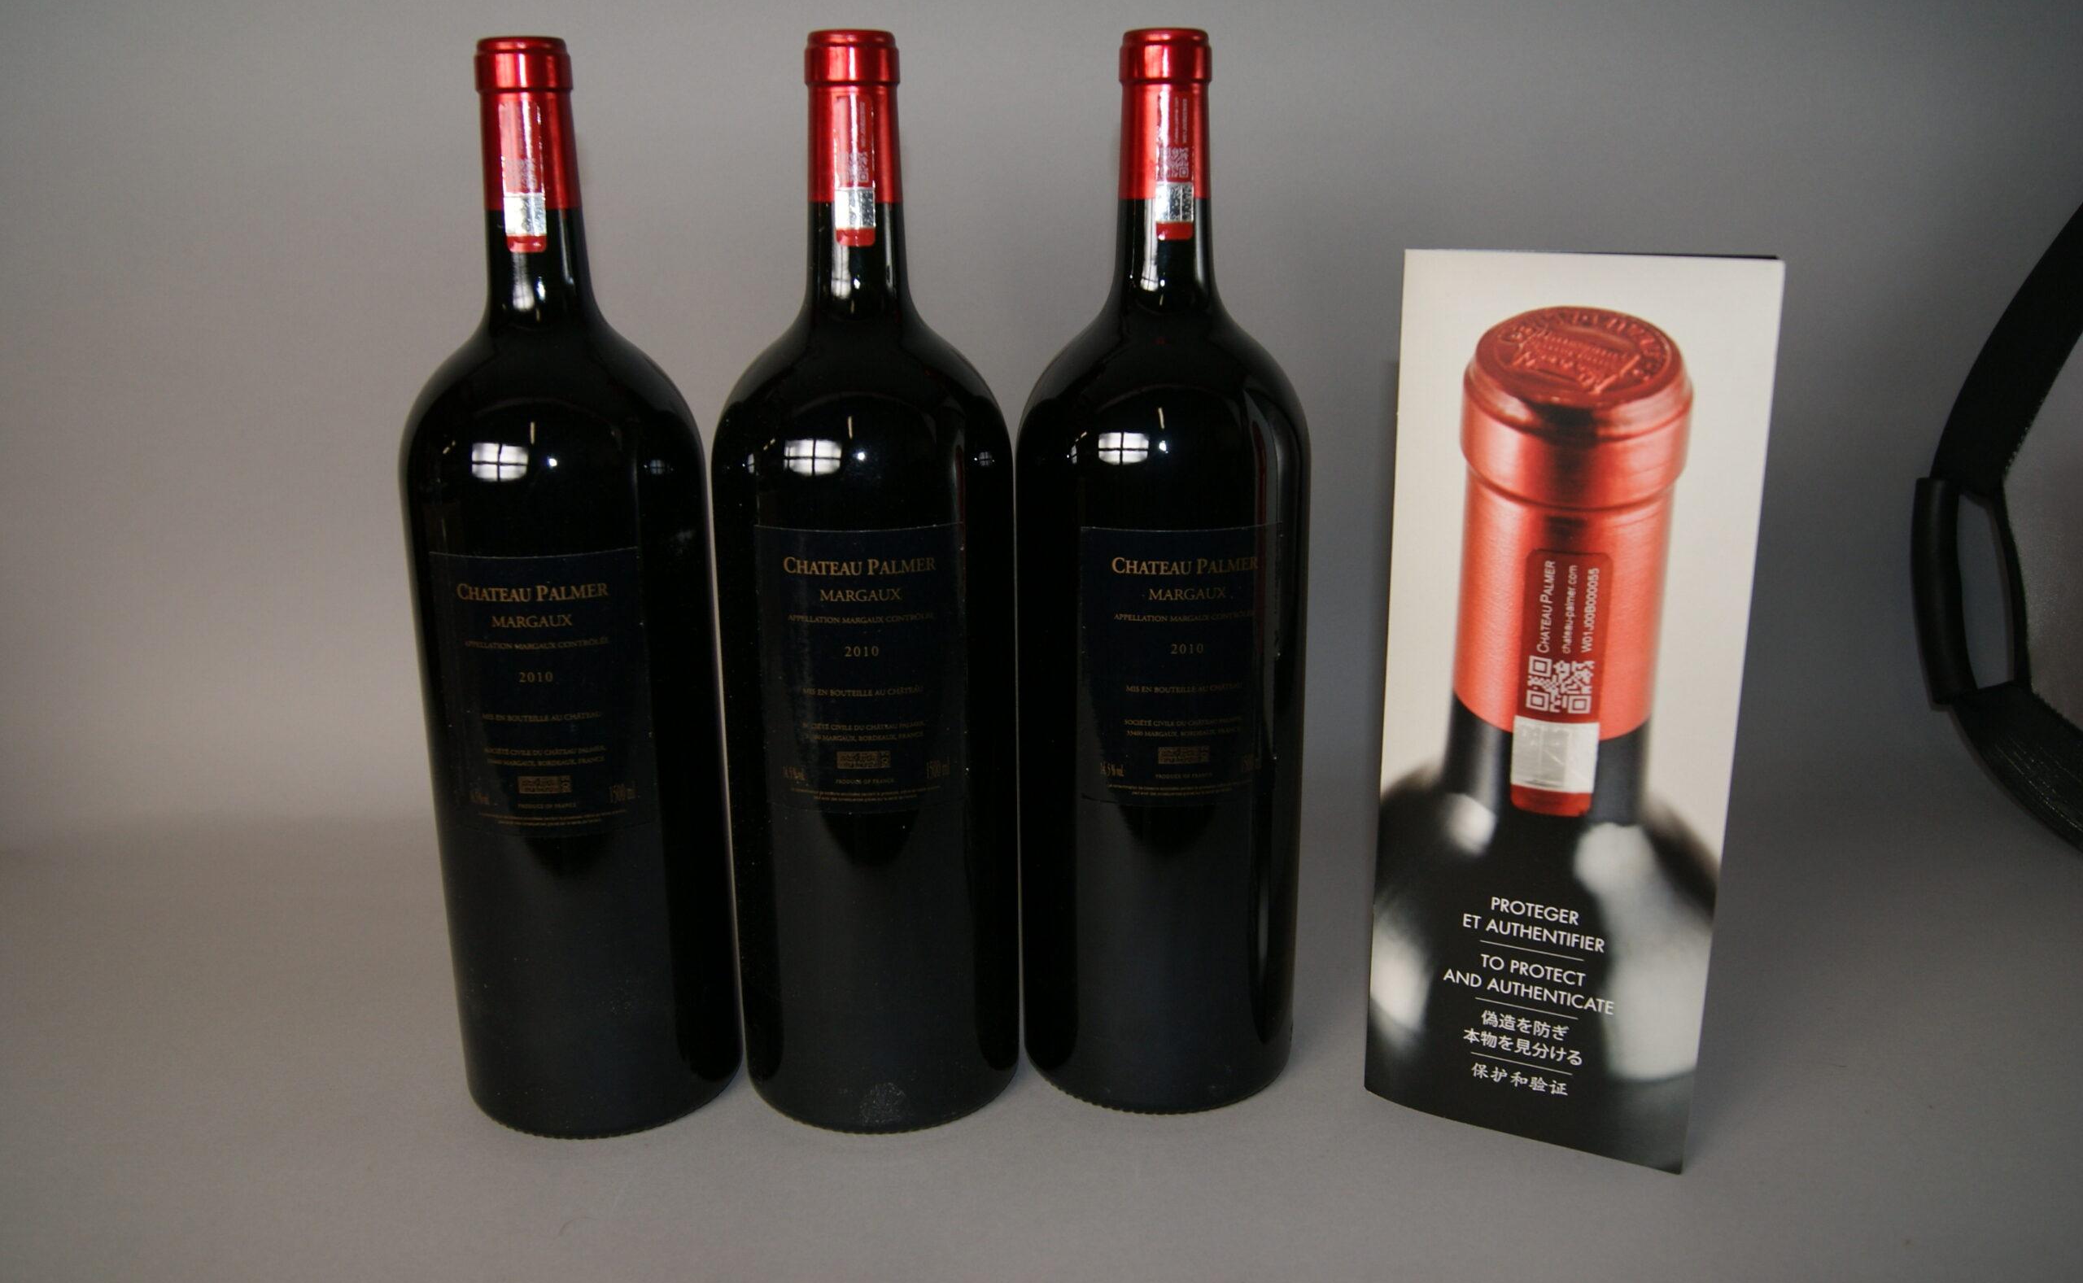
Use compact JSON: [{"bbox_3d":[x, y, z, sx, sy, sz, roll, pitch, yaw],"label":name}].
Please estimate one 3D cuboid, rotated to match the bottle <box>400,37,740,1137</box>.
[{"bbox_3d":[-0.163,-0.016,0.533,0.100,0.358,0.100,-3,14,-10],"label":"bottle"}]

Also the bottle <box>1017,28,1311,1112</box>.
[{"bbox_3d":[0.041,-0.019,0.539,0.100,0.358,0.100,-1,14,-3],"label":"bottle"}]

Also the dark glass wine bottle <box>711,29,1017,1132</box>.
[{"bbox_3d":[-0.059,-0.016,0.529,0.100,0.358,0.100,-2,14,-5],"label":"dark glass wine bottle"}]

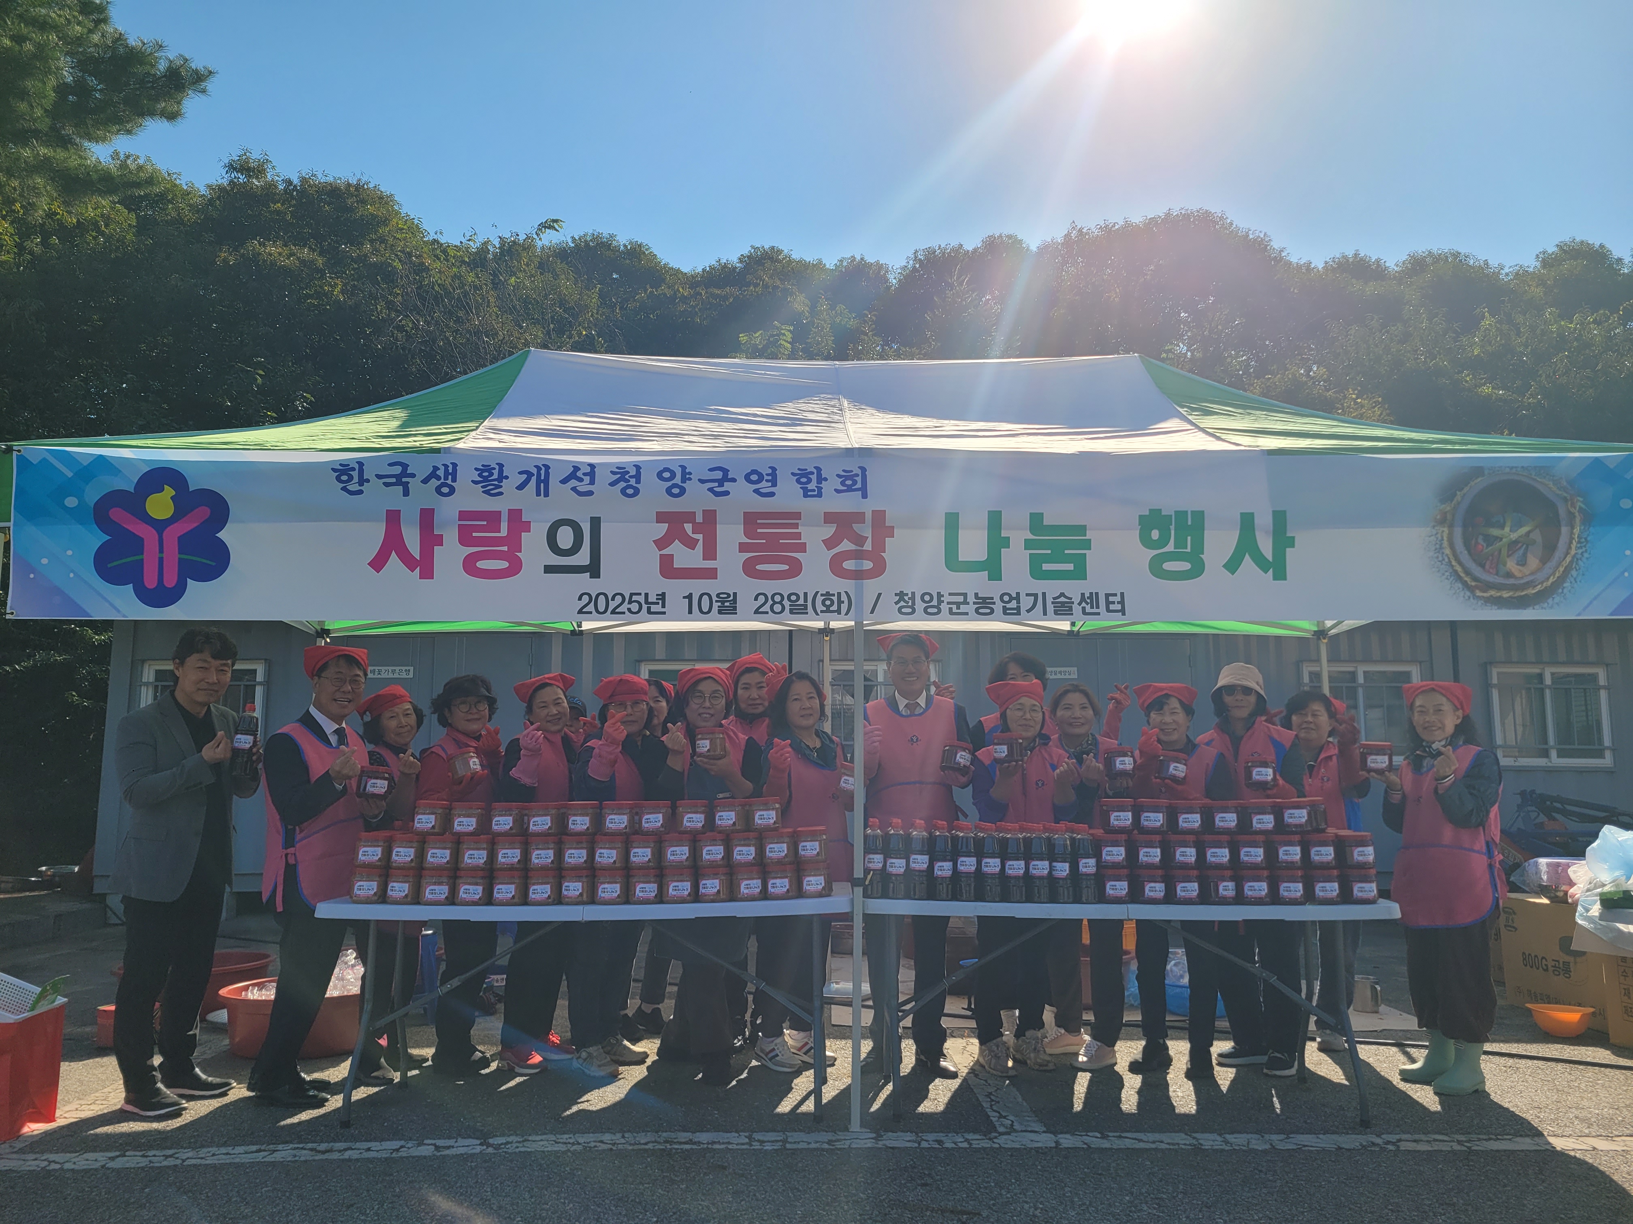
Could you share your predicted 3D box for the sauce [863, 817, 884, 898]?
[{"bbox_3d":[0.202,0.860,4.269,0.072,0.270,0.072,0,-8,3],"label":"sauce"}]

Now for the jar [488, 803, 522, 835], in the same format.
[{"bbox_3d":[-1.111,0.741,4.367,0.113,0.115,0.113,1,-8,-8],"label":"jar"}]

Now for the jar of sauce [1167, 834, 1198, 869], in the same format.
[{"bbox_3d":[1.273,0.838,4.272,0.105,0.115,0.105,0,-8,2],"label":"jar of sauce"}]

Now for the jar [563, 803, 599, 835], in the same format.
[{"bbox_3d":[-0.827,0.735,4.360,0.109,0.116,0.109,0,-8,1],"label":"jar"}]

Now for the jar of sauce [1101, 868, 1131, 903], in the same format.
[{"bbox_3d":[1.053,0.961,4.308,0.113,0.115,0.113,-1,-8,7],"label":"jar of sauce"}]

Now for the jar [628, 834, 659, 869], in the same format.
[{"bbox_3d":[-0.608,0.852,4.343,0.109,0.116,0.109,0,-8,2],"label":"jar"}]

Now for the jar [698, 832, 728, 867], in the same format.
[{"bbox_3d":[-0.361,0.829,4.261,0.110,0.114,0.110,0,-7,0],"label":"jar"}]

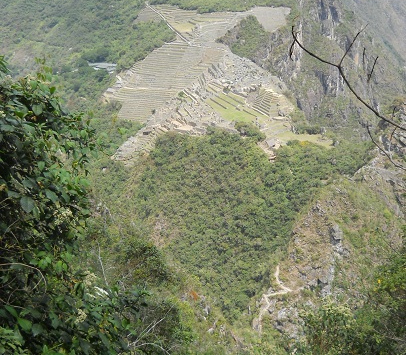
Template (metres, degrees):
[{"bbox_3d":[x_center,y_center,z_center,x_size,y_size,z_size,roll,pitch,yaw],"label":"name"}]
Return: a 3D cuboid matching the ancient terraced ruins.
[{"bbox_3d":[5.000,-140.574,770.820,270.000,125.000,520.000,0,21,0],"label":"ancient terraced ruins"}]

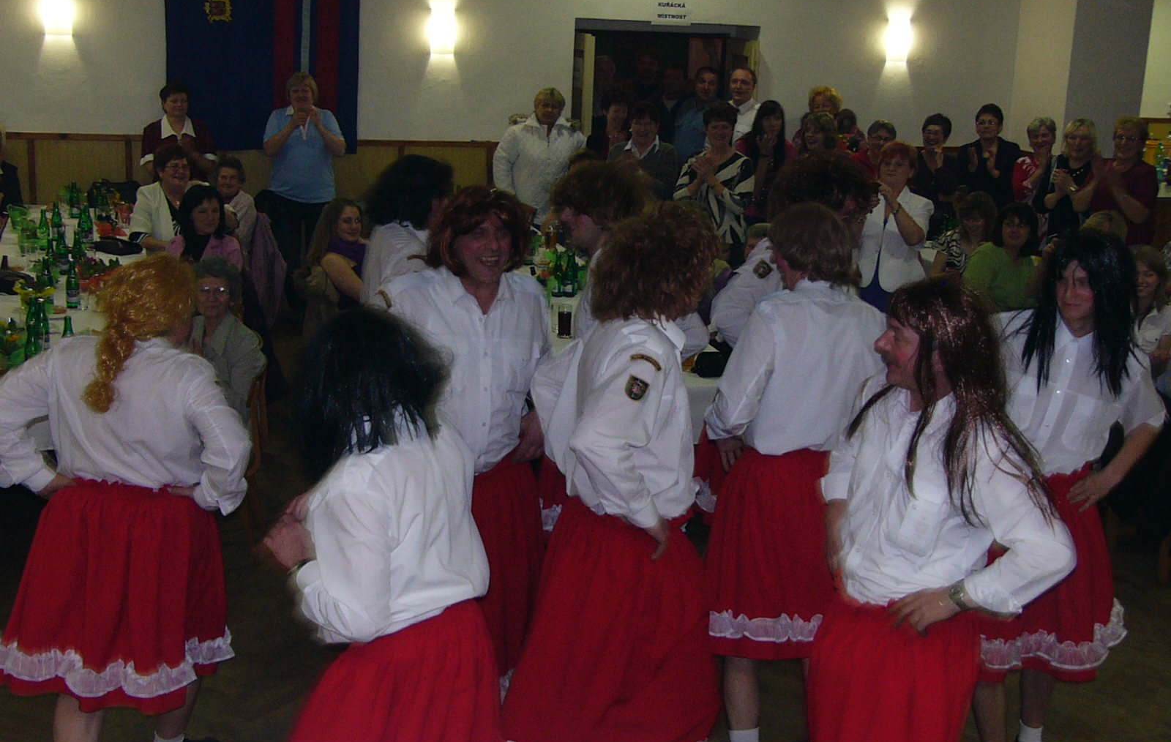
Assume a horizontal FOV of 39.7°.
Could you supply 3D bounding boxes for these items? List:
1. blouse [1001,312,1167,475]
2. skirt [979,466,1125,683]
[{"bbox_3d":[1.438,0.077,4.794,0.530,0.500,0.280,7,15,19],"label":"blouse"},{"bbox_3d":[1.323,0.594,4.720,0.520,0.570,0.420,4,14,8],"label":"skirt"}]

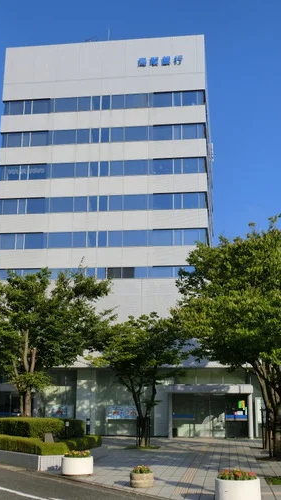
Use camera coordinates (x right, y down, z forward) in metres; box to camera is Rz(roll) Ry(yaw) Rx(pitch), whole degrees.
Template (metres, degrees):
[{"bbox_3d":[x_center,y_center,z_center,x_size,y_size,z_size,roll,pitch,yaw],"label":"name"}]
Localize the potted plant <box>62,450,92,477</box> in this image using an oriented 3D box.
[{"bbox_3d":[-1.611,5.475,16.700,0.790,0.610,0.790,-1,-15,8],"label":"potted plant"}]

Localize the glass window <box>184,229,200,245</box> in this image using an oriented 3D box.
[{"bbox_3d":[4.615,-1.077,58.362,1.434,1.472,0.120,-1,-15,7],"label":"glass window"}]

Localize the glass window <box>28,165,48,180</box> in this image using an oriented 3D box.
[{"bbox_3d":[-9.983,-7.576,63.131,1.772,1.579,0.120,-1,-15,7],"label":"glass window"}]

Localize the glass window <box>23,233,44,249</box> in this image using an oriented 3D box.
[{"bbox_3d":[-9.929,-0.828,60.459,1.777,1.465,0.150,-1,-14,7],"label":"glass window"}]

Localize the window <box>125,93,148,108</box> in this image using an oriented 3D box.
[{"bbox_3d":[-0.364,-14.232,62.293,2.169,1.473,0.120,-1,-15,7],"label":"window"}]

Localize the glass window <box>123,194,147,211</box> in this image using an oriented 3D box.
[{"bbox_3d":[-0.483,-4.626,63.768,2.377,1.675,0.100,-1,-15,8],"label":"glass window"}]

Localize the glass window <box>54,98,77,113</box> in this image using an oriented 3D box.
[{"bbox_3d":[-7.343,-14.349,64.502,2.200,1.587,0.120,-1,-14,7],"label":"glass window"}]

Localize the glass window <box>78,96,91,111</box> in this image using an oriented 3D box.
[{"bbox_3d":[-5.480,-14.252,63.395,1.214,1.532,0.150,-1,-14,8],"label":"glass window"}]

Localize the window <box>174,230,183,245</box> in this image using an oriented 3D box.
[{"bbox_3d":[3.506,-1.124,59.655,0.735,1.512,0.120,-1,-14,7],"label":"window"}]

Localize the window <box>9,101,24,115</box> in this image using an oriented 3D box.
[{"bbox_3d":[-12.371,-14.305,65.293,1.463,1.589,0.120,-1,-15,7],"label":"window"}]

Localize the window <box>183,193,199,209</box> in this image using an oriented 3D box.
[{"bbox_3d":[4.920,-4.715,63.198,1.466,1.673,0.100,-1,-15,8],"label":"window"}]

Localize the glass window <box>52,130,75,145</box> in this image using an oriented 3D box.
[{"bbox_3d":[-7.367,-10.997,63.483,2.312,1.591,0.120,-1,-15,7],"label":"glass window"}]

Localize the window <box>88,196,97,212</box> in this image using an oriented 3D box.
[{"bbox_3d":[-4.356,-4.207,60.239,0.831,1.424,0.120,-1,-15,7],"label":"window"}]

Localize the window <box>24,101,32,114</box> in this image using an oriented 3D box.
[{"bbox_3d":[-11.048,-14.045,63.976,0.764,1.510,0.150,-1,-14,7],"label":"window"}]

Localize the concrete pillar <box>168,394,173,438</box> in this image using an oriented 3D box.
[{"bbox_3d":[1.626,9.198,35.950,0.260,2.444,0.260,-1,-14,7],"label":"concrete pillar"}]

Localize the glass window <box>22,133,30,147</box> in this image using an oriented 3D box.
[{"bbox_3d":[-11.254,-10.951,64.225,0.767,1.591,0.120,-1,-15,7],"label":"glass window"}]

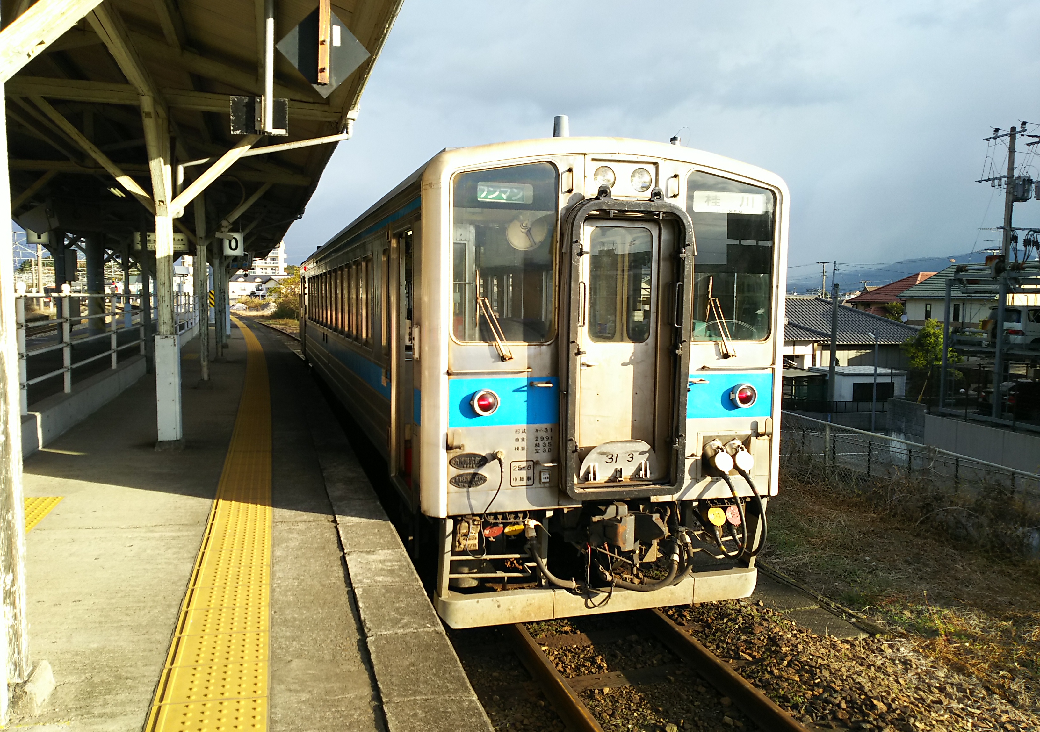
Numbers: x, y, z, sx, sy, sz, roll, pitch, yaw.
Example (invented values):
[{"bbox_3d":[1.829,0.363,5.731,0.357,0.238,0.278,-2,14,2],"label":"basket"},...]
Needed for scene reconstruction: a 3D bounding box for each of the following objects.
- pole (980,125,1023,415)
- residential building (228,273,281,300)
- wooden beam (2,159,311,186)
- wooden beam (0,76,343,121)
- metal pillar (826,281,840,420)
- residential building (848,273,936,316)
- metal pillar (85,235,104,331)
[{"bbox_3d":[19.067,-3.698,30.783,0.800,11.900,1.800,-2,5,-24],"label":"pole"},{"bbox_3d":[-55.443,-16.217,163.256,10.700,6.200,8.500,0,5,-9],"label":"residential building"},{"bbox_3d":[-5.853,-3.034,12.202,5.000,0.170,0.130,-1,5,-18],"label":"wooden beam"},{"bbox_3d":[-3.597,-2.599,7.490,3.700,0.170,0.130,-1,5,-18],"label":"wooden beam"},{"bbox_3d":[14.006,-0.565,35.067,0.250,6.500,0.250,-1,5,-19],"label":"metal pillar"},{"bbox_3d":[31.482,-3.346,62.918,9.200,8.200,8.000,-3,6,-38],"label":"residential building"},{"bbox_3d":[-12.446,-2.305,22.897,0.470,3.250,0.470,-1,5,-19],"label":"metal pillar"}]

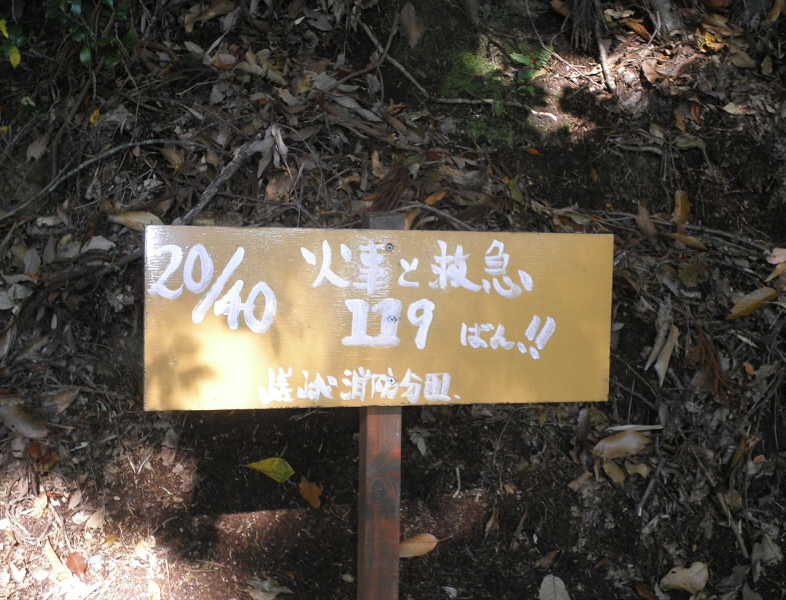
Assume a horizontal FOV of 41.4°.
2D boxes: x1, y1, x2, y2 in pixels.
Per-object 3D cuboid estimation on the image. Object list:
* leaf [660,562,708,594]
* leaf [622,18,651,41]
[{"bbox_3d":[0.426,0.400,1.512,0.086,0.033,0.018,-15,-27,-17],"label":"leaf"},{"bbox_3d":[0.433,-0.483,1.846,0.066,0.026,0.014,41,-20,18],"label":"leaf"}]

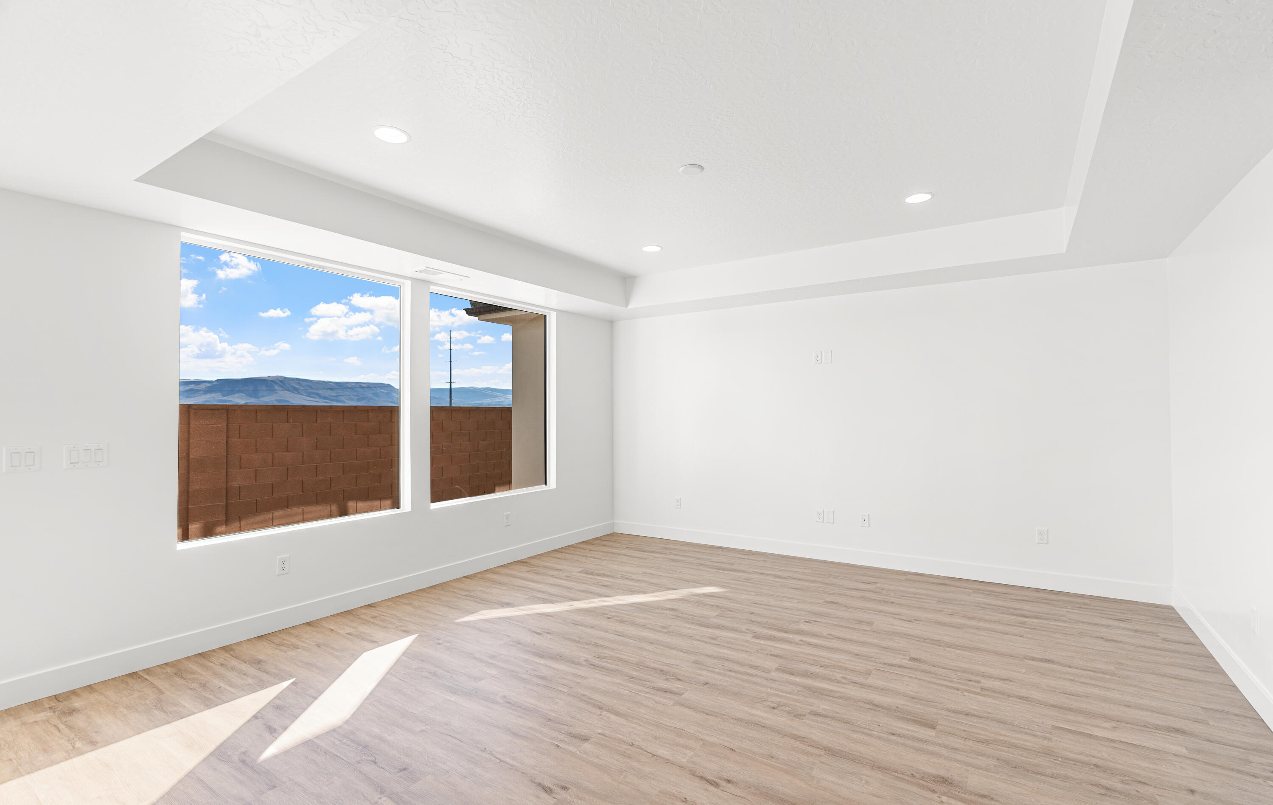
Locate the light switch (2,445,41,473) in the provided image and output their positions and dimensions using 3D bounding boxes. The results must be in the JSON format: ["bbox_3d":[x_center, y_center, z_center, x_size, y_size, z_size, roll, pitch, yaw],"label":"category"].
[{"bbox_3d":[-2.947,0.275,2.718,0.011,0.120,0.122,-1,-1,34],"label":"light switch"}]

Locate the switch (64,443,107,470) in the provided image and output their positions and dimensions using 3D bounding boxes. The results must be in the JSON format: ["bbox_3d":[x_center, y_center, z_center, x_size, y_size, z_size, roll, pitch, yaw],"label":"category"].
[{"bbox_3d":[-2.821,0.277,2.905,0.011,0.120,0.167,-1,-1,34],"label":"switch"}]

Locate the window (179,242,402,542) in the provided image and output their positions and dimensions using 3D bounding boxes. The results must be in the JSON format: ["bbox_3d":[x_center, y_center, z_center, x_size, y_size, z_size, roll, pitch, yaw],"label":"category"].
[{"bbox_3d":[-2.242,-0.060,3.881,0.110,1.819,1.493,-1,-1,34],"label":"window"}]

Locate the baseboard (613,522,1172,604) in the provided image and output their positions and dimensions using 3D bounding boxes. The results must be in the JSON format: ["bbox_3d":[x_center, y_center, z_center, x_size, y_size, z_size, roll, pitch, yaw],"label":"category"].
[{"bbox_3d":[1.755,1.407,5.317,4.869,0.133,0.017,-1,-1,34],"label":"baseboard"}]

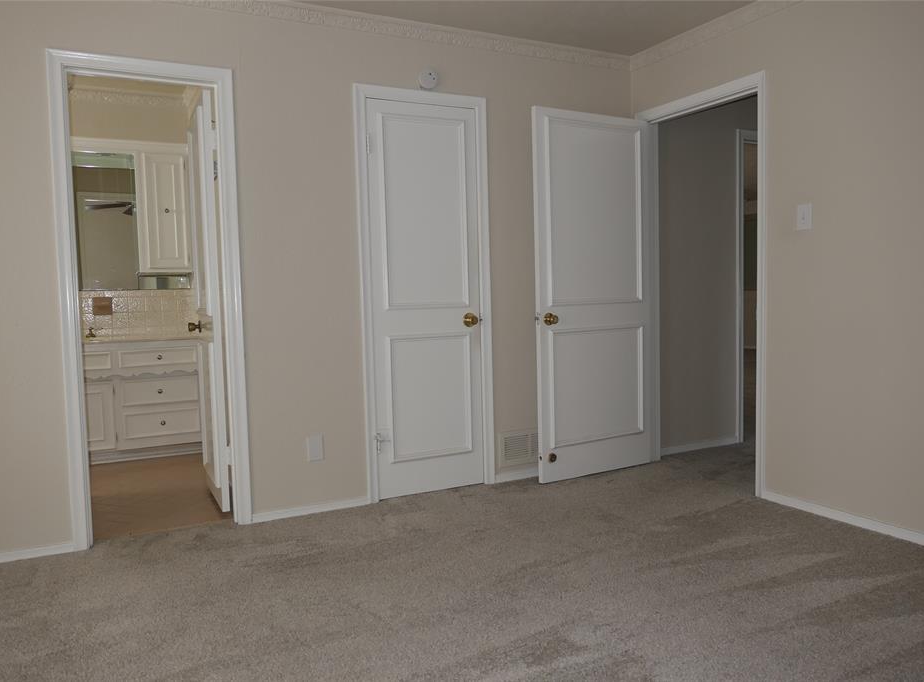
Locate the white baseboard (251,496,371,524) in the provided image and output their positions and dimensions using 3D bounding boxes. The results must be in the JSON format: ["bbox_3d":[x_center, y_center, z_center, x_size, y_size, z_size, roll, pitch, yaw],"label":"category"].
[{"bbox_3d":[-0.731,0.829,3.342,0.569,0.045,0.014,-3,4,-26],"label":"white baseboard"}]

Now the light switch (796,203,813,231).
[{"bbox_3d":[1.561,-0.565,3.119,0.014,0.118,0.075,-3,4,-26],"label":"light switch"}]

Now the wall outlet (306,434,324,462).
[{"bbox_3d":[-0.713,0.524,3.339,0.074,0.122,0.009,-3,4,-26],"label":"wall outlet"}]

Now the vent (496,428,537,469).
[{"bbox_3d":[0.370,0.601,3.868,0.350,0.200,0.014,-3,4,-26],"label":"vent"}]

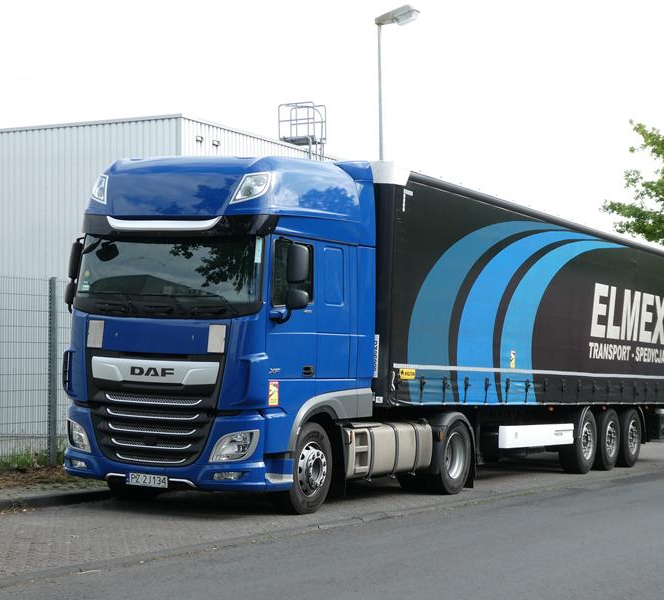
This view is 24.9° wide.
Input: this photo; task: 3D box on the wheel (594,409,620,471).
[{"bbox_3d":[4.629,2.385,25.759,0.380,1.040,1.040,2,-3,28],"label":"wheel"}]

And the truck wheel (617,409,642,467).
[{"bbox_3d":[5.231,2.459,26.913,0.380,1.040,1.040,2,-3,28],"label":"truck wheel"}]

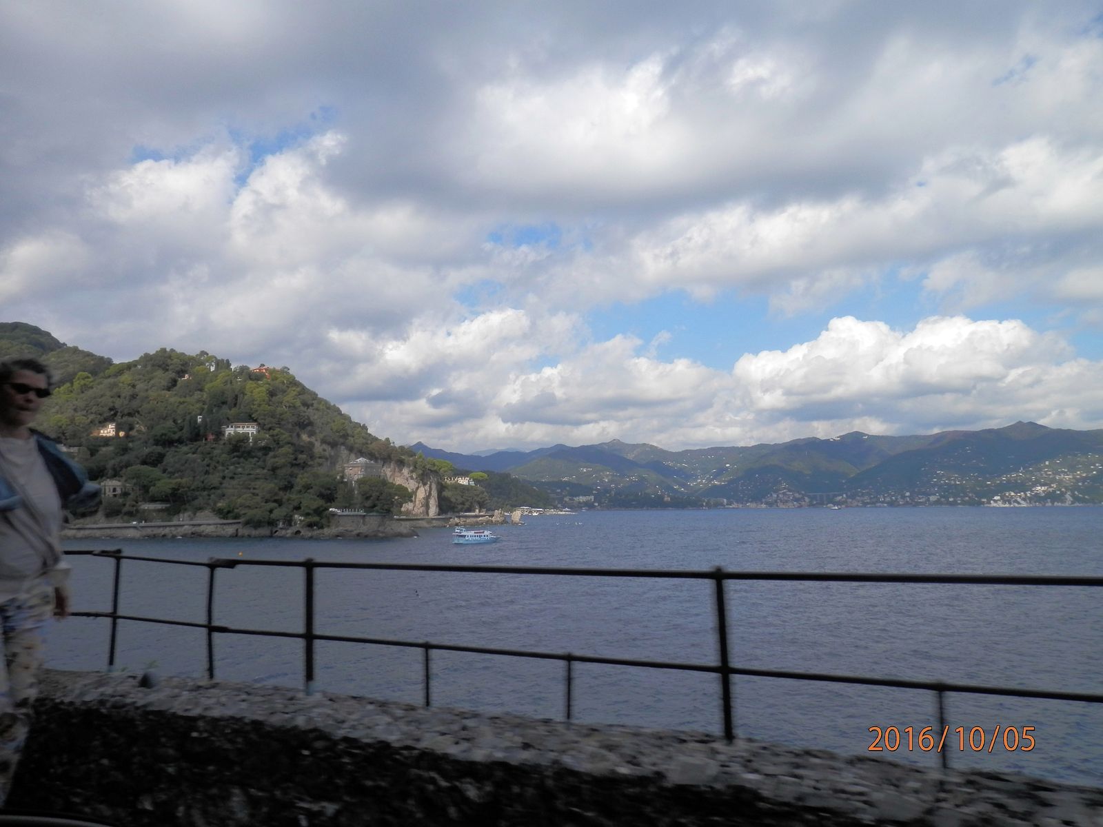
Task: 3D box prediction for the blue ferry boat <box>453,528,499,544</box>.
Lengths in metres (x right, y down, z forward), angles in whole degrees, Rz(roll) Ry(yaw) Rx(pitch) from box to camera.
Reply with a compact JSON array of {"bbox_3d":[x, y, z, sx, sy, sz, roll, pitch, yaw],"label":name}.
[{"bbox_3d":[-28.720,48.780,320.030,6.200,6.190,23.040,-6,-9,43],"label":"blue ferry boat"}]

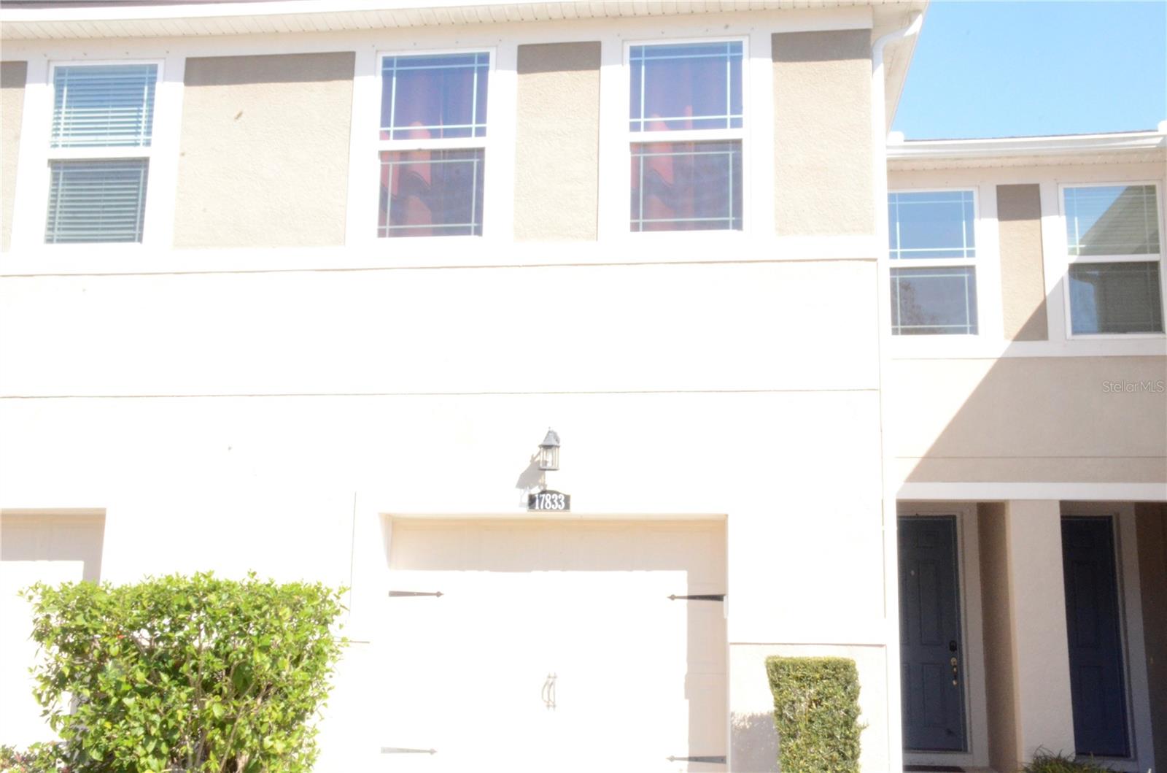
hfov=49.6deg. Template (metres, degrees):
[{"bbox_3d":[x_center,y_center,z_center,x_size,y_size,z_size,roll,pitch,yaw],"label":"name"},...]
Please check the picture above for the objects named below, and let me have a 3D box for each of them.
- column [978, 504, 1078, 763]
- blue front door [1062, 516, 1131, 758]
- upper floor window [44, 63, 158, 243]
[{"bbox_3d":[4.238,2.420,12.170,0.486,2.500,1.520,-1,-11,7],"label":"column"},{"bbox_3d":[5.017,2.527,12.897,0.920,2.396,0.070,-1,-11,7],"label":"blue front door"},{"bbox_3d":[-3.735,-1.803,9.780,0.858,1.477,0.100,-1,-11,7],"label":"upper floor window"}]

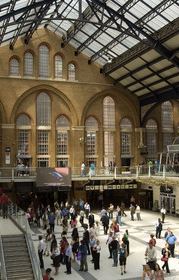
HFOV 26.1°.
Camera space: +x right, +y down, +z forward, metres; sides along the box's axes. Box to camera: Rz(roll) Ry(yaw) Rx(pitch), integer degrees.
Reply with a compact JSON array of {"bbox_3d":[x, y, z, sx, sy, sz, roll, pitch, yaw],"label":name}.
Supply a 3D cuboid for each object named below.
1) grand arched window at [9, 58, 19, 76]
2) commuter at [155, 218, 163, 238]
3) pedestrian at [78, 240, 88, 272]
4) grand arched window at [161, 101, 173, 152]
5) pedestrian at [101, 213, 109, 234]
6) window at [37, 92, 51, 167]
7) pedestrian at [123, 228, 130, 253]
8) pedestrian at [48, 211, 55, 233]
[{"bbox_3d":[-9.500,-9.223,49.050,1.190,2.260,0.300,1,-3,-19],"label":"grand arched window"},{"bbox_3d":[5.780,7.385,32.144,0.550,1.633,0.400,-2,-3,24],"label":"commuter"},{"bbox_3d":[-0.373,6.615,21.996,0.420,1.742,0.520,1,-3,-24],"label":"pedestrian"},{"bbox_3d":[11.152,-1.816,55.130,1.850,7.606,0.300,1,-3,-19],"label":"grand arched window"},{"bbox_3d":[1.406,7.202,32.967,0.580,1.780,0.380,0,-3,0],"label":"pedestrian"},{"bbox_3d":[-5.827,-1.364,49.873,1.870,9.640,0.300,1,-3,-19],"label":"window"},{"bbox_3d":[2.438,6.802,25.521,0.350,1.696,0.500,-3,-4,34],"label":"pedestrian"},{"bbox_3d":[-3.353,7.359,34.467,0.550,1.777,0.330,0,-4,-3],"label":"pedestrian"}]

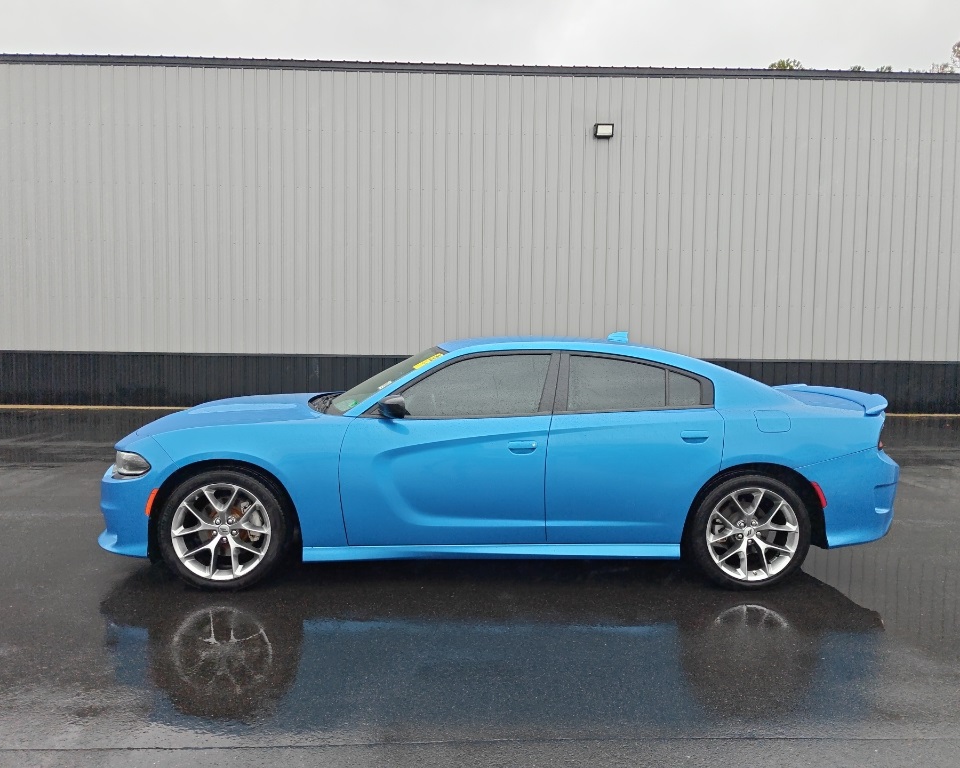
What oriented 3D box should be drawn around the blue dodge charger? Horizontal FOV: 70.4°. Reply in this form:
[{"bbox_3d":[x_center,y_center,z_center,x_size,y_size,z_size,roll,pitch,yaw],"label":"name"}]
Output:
[{"bbox_3d":[0.079,0.419,4.810,5.040,1.480,1.930,1,3,-2],"label":"blue dodge charger"}]

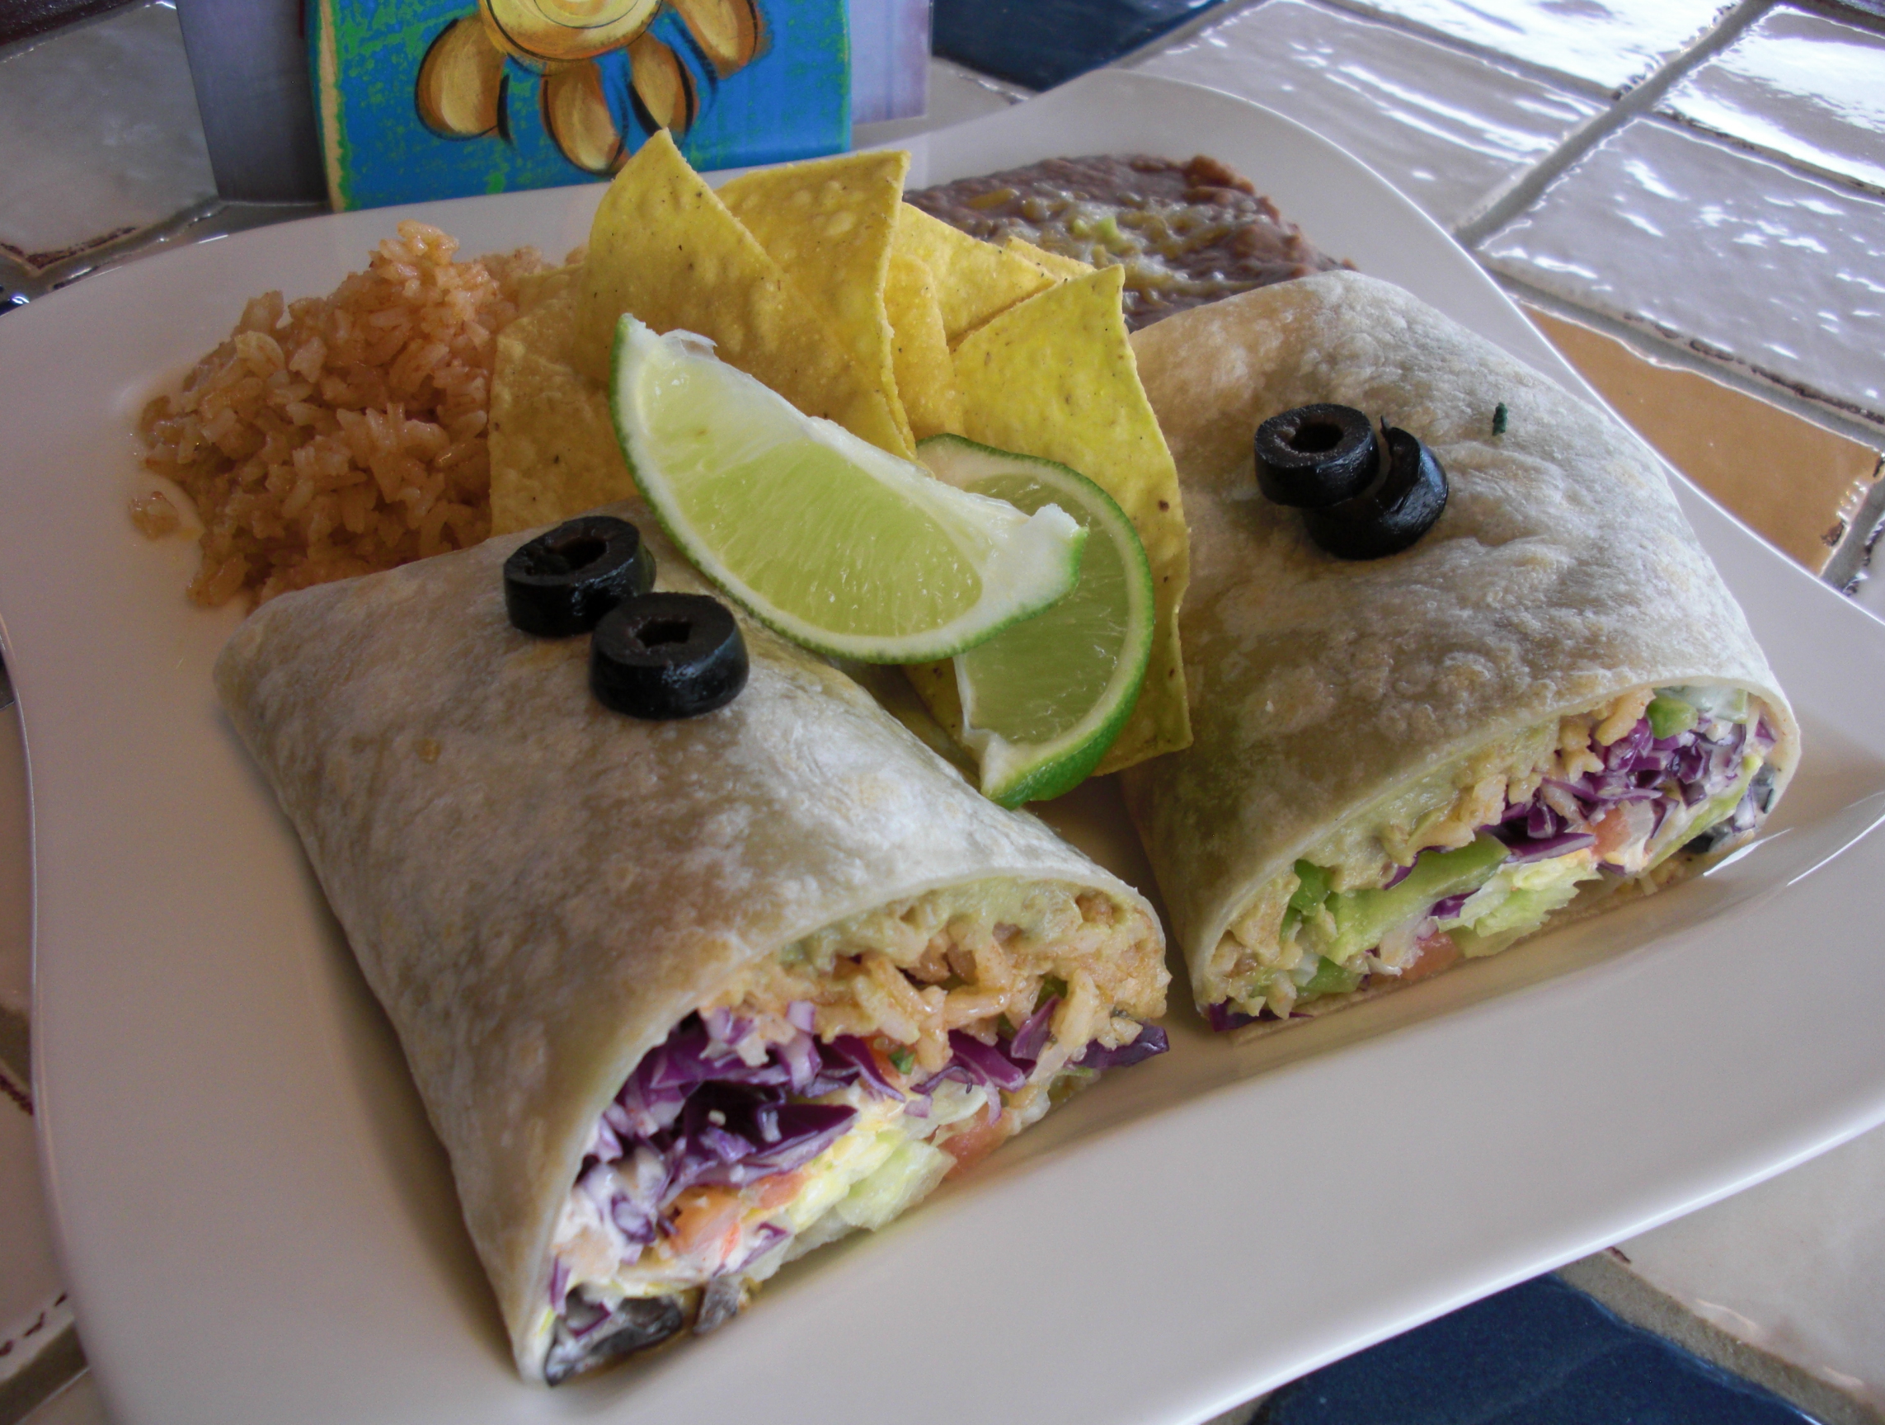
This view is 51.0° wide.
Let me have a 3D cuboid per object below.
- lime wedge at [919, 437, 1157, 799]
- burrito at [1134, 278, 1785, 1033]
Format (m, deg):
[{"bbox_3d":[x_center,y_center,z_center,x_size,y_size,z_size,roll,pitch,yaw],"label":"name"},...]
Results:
[{"bbox_3d":[0.015,-0.008,0.272,0.027,0.020,0.062,-9,53,0],"label":"lime wedge"},{"bbox_3d":[0.065,-0.027,0.309,0.103,0.049,0.129,-9,44,-15],"label":"burrito"}]

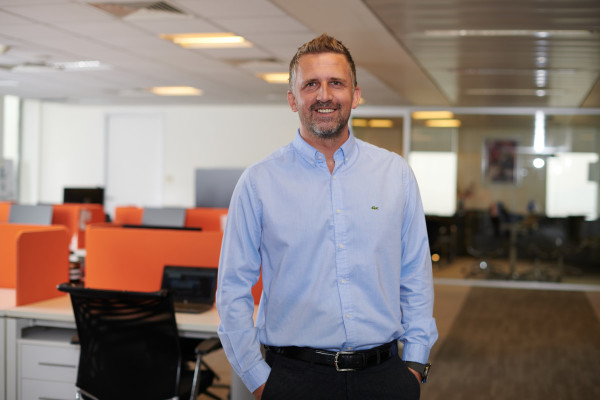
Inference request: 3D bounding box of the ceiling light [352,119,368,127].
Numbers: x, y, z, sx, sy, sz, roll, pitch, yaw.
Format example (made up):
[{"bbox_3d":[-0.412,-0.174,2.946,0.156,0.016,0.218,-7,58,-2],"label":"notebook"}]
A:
[{"bbox_3d":[1.060,-1.400,15.093,0.480,0.070,0.550,2,2,15],"label":"ceiling light"}]

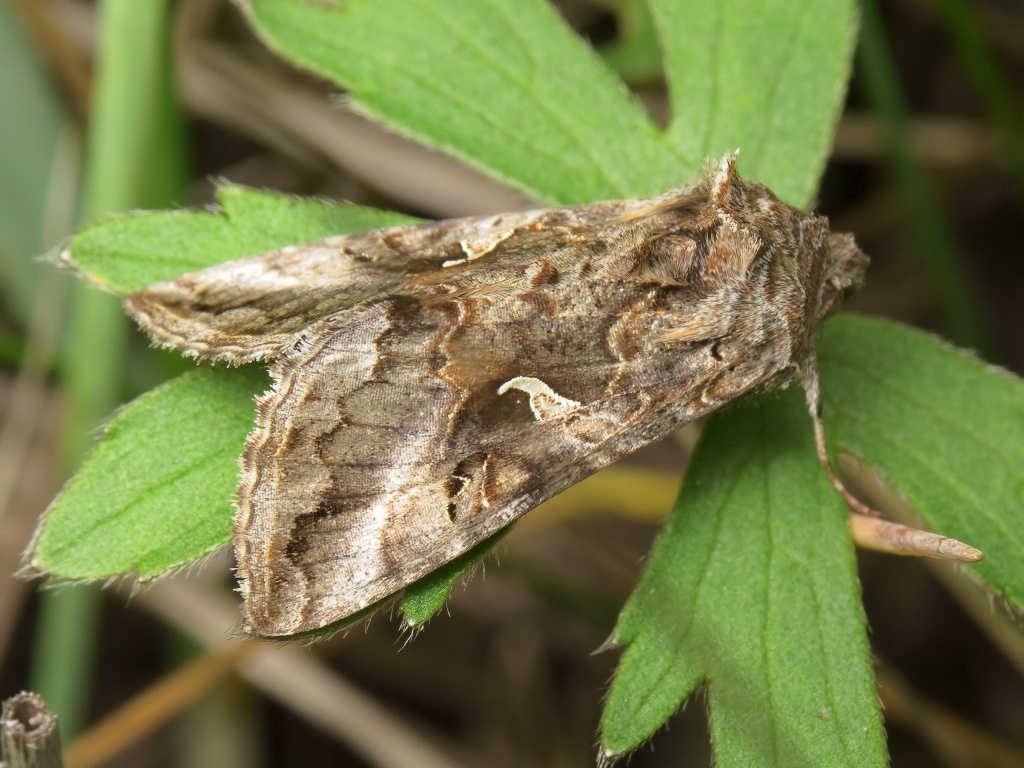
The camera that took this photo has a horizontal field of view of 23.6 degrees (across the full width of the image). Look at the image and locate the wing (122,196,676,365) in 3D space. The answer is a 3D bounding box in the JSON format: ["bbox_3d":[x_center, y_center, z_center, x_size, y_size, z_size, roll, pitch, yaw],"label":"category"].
[{"bbox_3d":[-0.003,-0.003,0.068,0.016,0.002,0.006,-10,25,6],"label":"wing"}]

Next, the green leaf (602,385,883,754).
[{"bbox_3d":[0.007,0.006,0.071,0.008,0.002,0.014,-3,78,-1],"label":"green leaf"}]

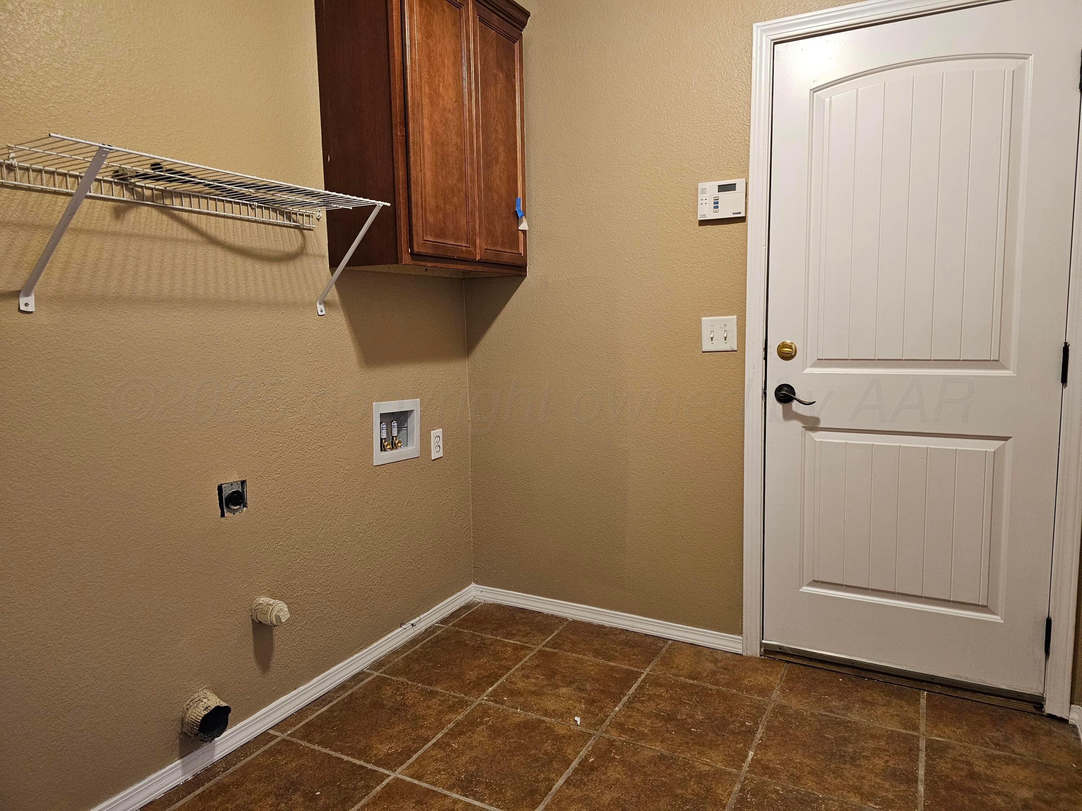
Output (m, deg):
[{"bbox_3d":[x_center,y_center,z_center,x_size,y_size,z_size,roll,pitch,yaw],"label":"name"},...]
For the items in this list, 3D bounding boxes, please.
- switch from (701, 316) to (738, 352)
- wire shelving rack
[{"bbox_3d":[0.609,-0.244,2.459,0.119,0.117,0.016,2,7,28],"label":"switch"},{"bbox_3d":[-0.770,-0.381,1.734,0.311,0.314,0.890,2,7,28],"label":"wire shelving rack"}]

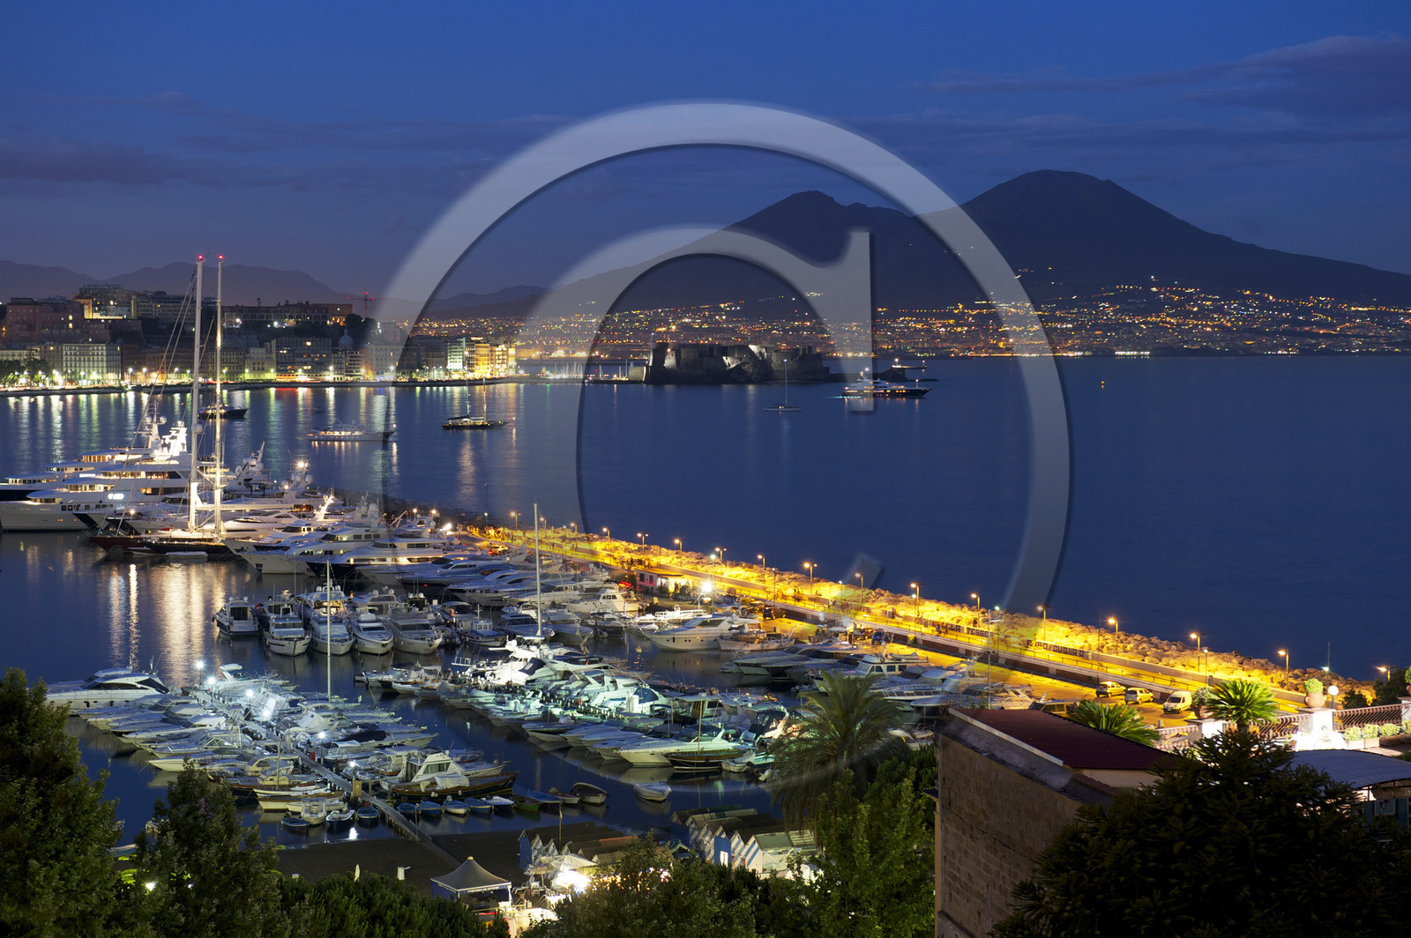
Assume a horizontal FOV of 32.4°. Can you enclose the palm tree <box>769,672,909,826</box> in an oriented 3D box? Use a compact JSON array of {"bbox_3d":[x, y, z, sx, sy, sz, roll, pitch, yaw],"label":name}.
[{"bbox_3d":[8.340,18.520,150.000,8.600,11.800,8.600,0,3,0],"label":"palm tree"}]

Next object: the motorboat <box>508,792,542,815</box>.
[{"bbox_3d":[-15.268,28.604,207.409,1.700,1.000,4.800,-2,3,-33],"label":"motorboat"}]

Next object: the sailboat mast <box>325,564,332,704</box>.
[{"bbox_3d":[-40.305,17.351,260.000,0.220,15.110,0.220,-1,0,15],"label":"sailboat mast"}]

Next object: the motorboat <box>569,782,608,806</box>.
[{"bbox_3d":[-10.103,28.341,211.114,1.900,1.150,4.800,-2,3,-33],"label":"motorboat"}]

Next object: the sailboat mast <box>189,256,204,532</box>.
[{"bbox_3d":[-97.495,-14.461,465.000,0.850,53.000,0.700,1,0,-20],"label":"sailboat mast"}]

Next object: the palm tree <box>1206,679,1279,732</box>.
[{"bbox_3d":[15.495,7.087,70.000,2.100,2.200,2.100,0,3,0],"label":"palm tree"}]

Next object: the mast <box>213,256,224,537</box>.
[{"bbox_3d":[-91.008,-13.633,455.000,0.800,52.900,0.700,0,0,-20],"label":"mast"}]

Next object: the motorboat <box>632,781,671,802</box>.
[{"bbox_3d":[-4.950,29.580,222.610,2.000,1.100,5.000,-1,3,-20],"label":"motorboat"}]

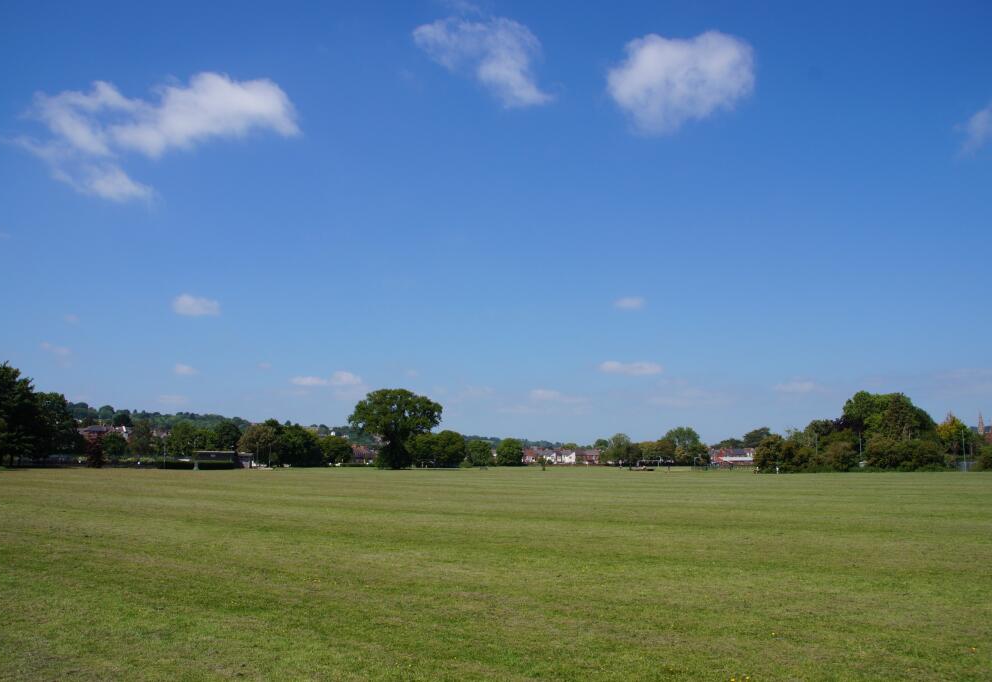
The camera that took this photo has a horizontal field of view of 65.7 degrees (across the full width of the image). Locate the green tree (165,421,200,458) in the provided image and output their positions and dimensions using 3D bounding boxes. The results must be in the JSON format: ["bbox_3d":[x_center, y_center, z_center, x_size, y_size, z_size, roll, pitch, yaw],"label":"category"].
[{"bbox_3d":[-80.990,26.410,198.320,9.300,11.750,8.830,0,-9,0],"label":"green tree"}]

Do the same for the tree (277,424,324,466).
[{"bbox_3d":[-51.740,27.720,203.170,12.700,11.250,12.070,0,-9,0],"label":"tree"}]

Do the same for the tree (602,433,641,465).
[{"bbox_3d":[45.770,39.390,280.000,13.580,12.010,12.900,-1,-9,9],"label":"tree"}]

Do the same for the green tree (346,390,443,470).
[{"bbox_3d":[-24.870,21.780,190.000,22.800,20.000,21.660,1,-9,-7],"label":"green tree"}]

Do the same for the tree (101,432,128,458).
[{"bbox_3d":[-93.270,26.470,188.180,6.370,8.090,6.050,0,-9,0],"label":"tree"}]

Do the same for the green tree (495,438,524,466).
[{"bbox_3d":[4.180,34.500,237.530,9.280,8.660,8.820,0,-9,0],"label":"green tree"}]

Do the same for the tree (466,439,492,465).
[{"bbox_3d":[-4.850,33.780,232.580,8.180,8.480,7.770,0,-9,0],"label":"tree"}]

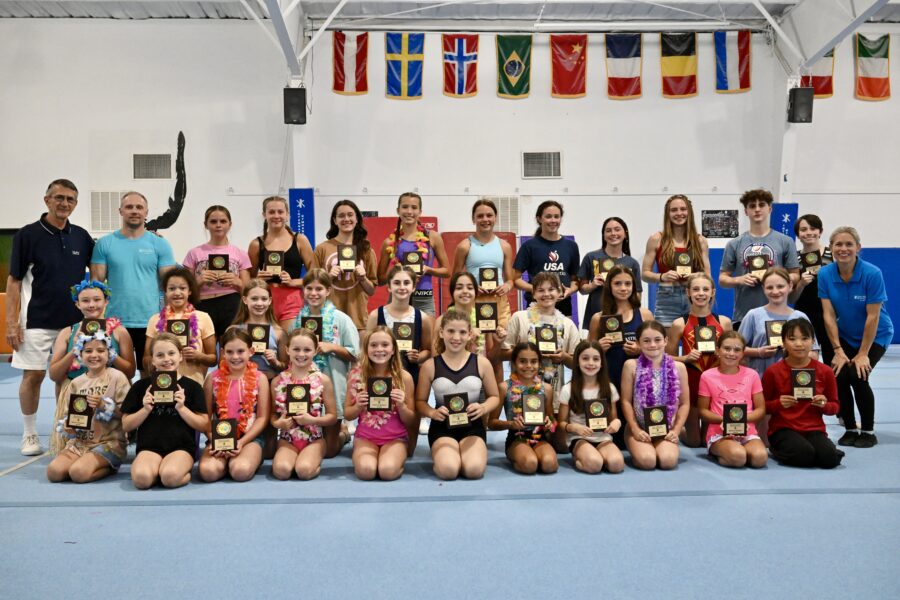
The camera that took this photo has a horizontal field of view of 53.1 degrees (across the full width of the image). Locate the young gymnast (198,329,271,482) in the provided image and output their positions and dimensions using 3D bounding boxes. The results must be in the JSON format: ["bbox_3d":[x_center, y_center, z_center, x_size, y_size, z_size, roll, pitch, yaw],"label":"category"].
[{"bbox_3d":[-1.221,0.567,5.100,0.380,0.800,0.580,0,1,-6],"label":"young gymnast"}]

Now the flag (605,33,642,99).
[{"bbox_3d":[3.196,-4.308,16.569,0.686,1.217,0.060,0,1,-2],"label":"flag"}]

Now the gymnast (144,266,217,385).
[{"bbox_3d":[-1.650,0.380,5.520,0.430,1.170,0.500,-1,1,-9],"label":"gymnast"}]

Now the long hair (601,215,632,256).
[{"bbox_3d":[1.208,-0.460,6.550,0.210,0.285,0.210,0,1,7],"label":"long hair"}]

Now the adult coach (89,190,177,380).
[{"bbox_3d":[-2.103,0.114,5.938,0.560,1.660,0.300,0,1,-9],"label":"adult coach"}]

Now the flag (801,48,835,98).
[{"bbox_3d":[6.679,-4.264,16.400,0.650,1.170,0.060,0,1,-2],"label":"flag"}]

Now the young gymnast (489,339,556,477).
[{"bbox_3d":[0.432,0.599,5.169,0.370,0.723,0.540,-1,1,-3],"label":"young gymnast"}]

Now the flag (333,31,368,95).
[{"bbox_3d":[-1.812,-4.323,16.414,0.652,1.188,0.060,0,1,-2],"label":"flag"}]

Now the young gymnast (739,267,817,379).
[{"bbox_3d":[2.145,0.356,5.892,0.490,1.140,0.550,0,1,11],"label":"young gymnast"}]

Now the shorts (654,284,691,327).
[{"bbox_3d":[1.641,0.044,6.550,0.310,0.310,0.230,0,1,10],"label":"shorts"}]

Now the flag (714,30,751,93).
[{"bbox_3d":[5.217,-4.400,16.630,0.685,1.163,0.060,0,1,-2],"label":"flag"}]

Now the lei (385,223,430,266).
[{"bbox_3d":[-0.290,-0.352,6.150,0.310,0.330,0.220,0,1,-1],"label":"lei"}]

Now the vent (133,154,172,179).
[{"bbox_3d":[-4.562,-2.043,13.800,0.590,0.380,0.040,0,1,-2],"label":"vent"}]

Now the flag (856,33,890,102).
[{"bbox_3d":[7.271,-3.992,15.450,0.600,1.120,0.090,0,1,-3],"label":"flag"}]

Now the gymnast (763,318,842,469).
[{"bbox_3d":[2.080,0.525,5.300,0.450,0.830,0.560,0,1,12],"label":"gymnast"}]

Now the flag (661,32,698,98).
[{"bbox_3d":[4.131,-4.221,16.200,0.670,1.180,0.060,0,1,-2],"label":"flag"}]

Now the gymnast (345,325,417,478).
[{"bbox_3d":[-0.386,0.545,4.974,0.400,0.810,0.520,0,1,-3],"label":"gymnast"}]

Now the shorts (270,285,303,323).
[{"bbox_3d":[-1.201,0.025,6.450,0.330,0.290,0.240,0,1,-7],"label":"shorts"}]

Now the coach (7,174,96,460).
[{"bbox_3d":[-2.575,0.100,5.800,0.530,1.760,0.340,-1,1,-25],"label":"coach"}]

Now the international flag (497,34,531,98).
[{"bbox_3d":[0.981,-3.581,13.800,0.540,0.980,0.050,0,1,-2],"label":"international flag"}]

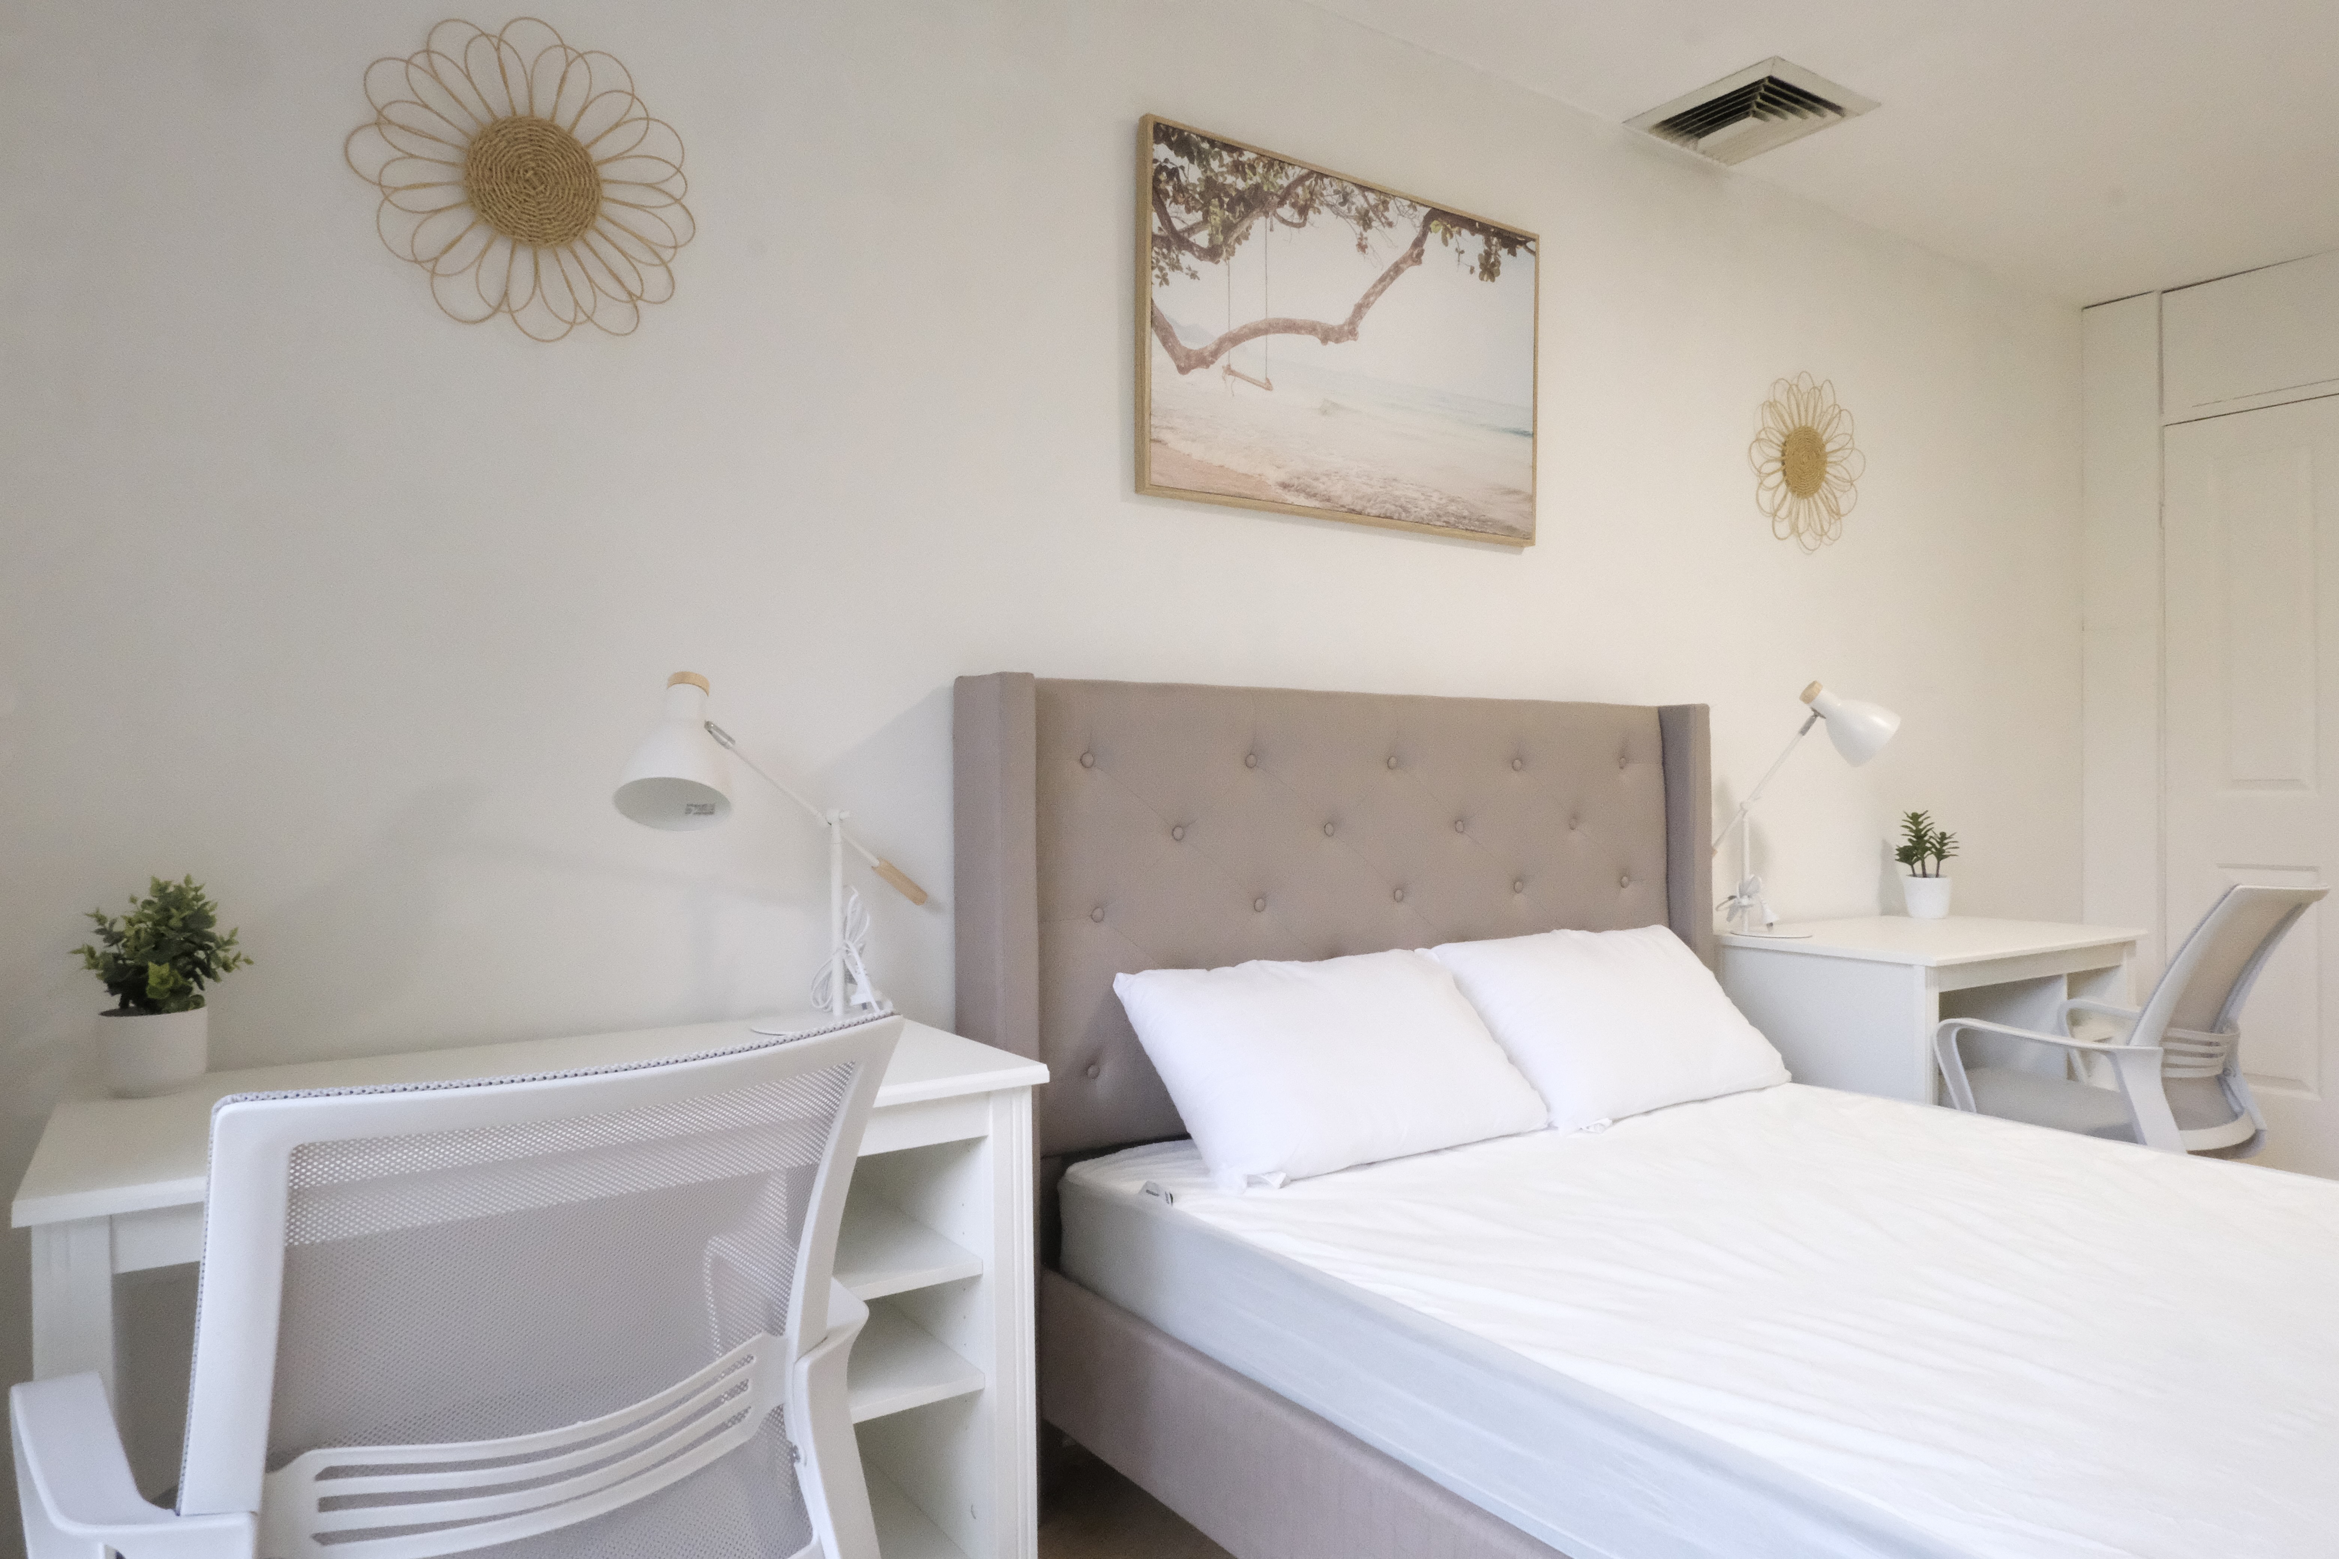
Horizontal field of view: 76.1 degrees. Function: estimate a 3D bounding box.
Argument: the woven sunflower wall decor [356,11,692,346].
[{"bbox_3d":[-0.812,-0.762,1.901,0.415,0.405,0.035,0,0,-34],"label":"woven sunflower wall decor"}]

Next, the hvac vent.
[{"bbox_3d":[1.175,-1.340,3.021,0.352,0.030,0.348,0,0,-34],"label":"hvac vent"}]

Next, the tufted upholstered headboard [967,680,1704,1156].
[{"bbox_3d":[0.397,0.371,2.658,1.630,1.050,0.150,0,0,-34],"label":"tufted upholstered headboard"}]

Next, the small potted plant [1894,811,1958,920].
[{"bbox_3d":[1.839,0.208,3.627,0.125,0.250,0.125,0,0,-34],"label":"small potted plant"}]

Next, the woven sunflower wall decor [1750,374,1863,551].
[{"bbox_3d":[1.482,-0.733,3.464,0.420,0.410,0.035,0,0,-34],"label":"woven sunflower wall decor"}]

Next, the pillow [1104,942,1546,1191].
[{"bbox_3d":[0.267,0.426,2.343,0.650,0.420,0.160,0,-42,-34],"label":"pillow"}]

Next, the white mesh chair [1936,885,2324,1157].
[{"bbox_3d":[1.686,0.614,2.675,0.580,0.905,0.580,0,0,-34],"label":"white mesh chair"}]

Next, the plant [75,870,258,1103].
[{"bbox_3d":[-1.096,0.221,1.628,0.155,0.222,0.155,0,0,-34],"label":"plant"}]

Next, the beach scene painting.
[{"bbox_3d":[0.334,-0.762,2.682,0.905,0.605,0.040,0,0,-34],"label":"beach scene painting"}]

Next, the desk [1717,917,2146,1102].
[{"bbox_3d":[1.654,0.698,3.265,0.930,0.730,0.510,0,0,-36],"label":"desk"}]

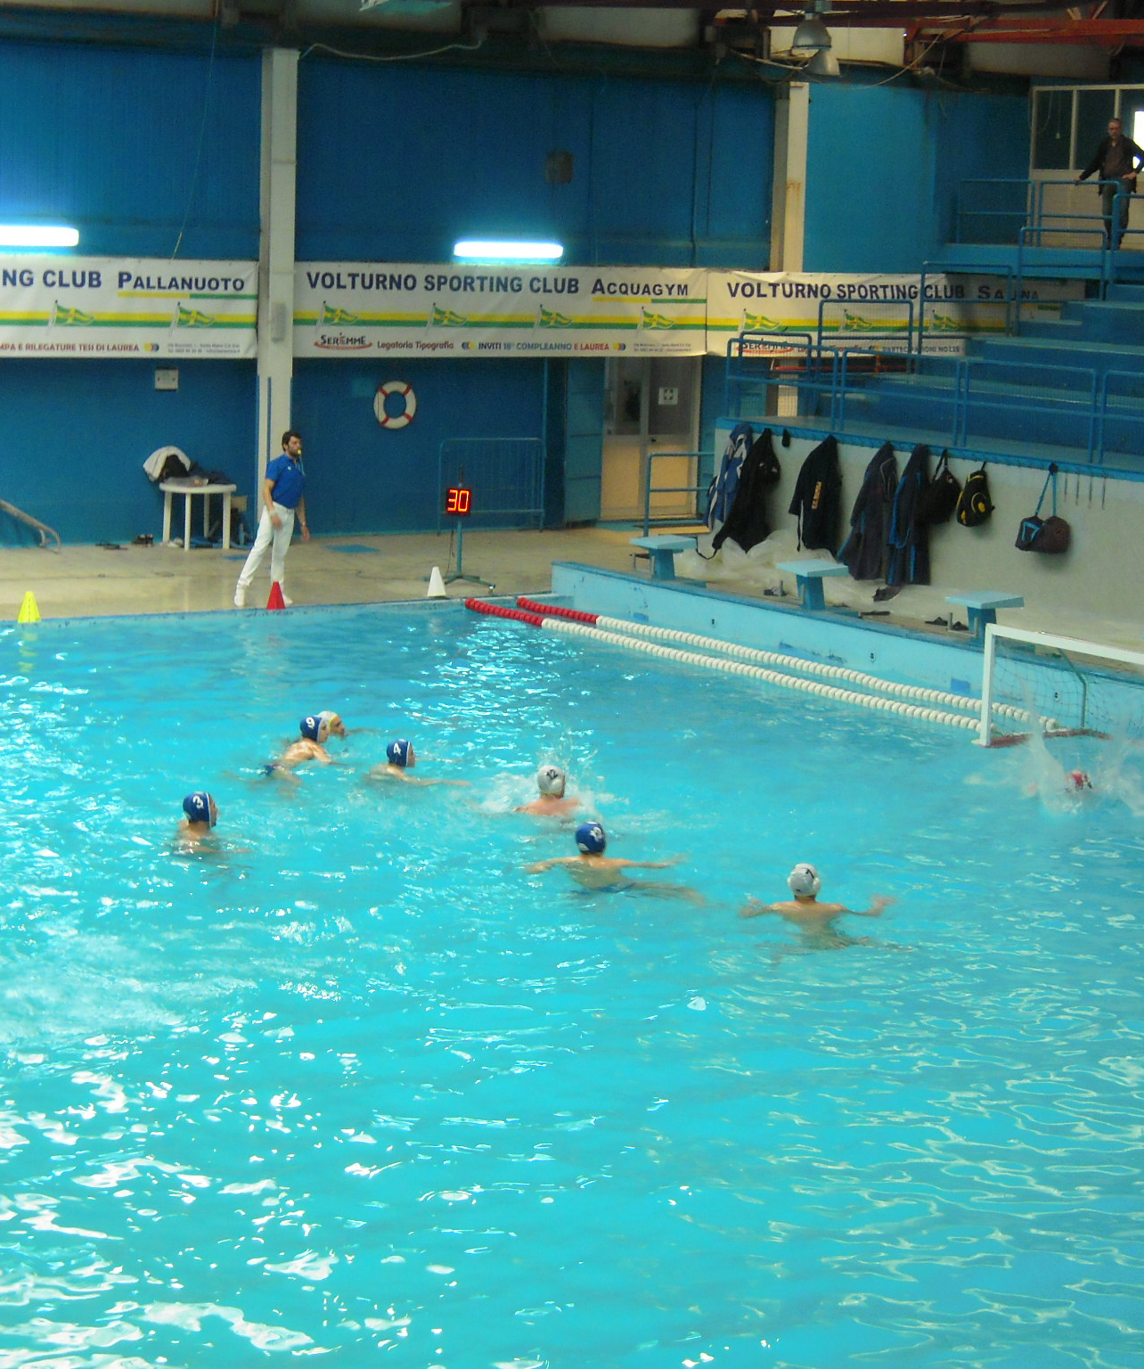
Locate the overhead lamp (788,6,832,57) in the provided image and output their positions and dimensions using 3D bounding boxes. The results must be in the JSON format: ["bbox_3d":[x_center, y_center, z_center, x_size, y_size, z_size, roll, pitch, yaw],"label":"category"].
[{"bbox_3d":[2.634,-7.187,34.200,0.440,0.530,0.440,2,9,0],"label":"overhead lamp"}]

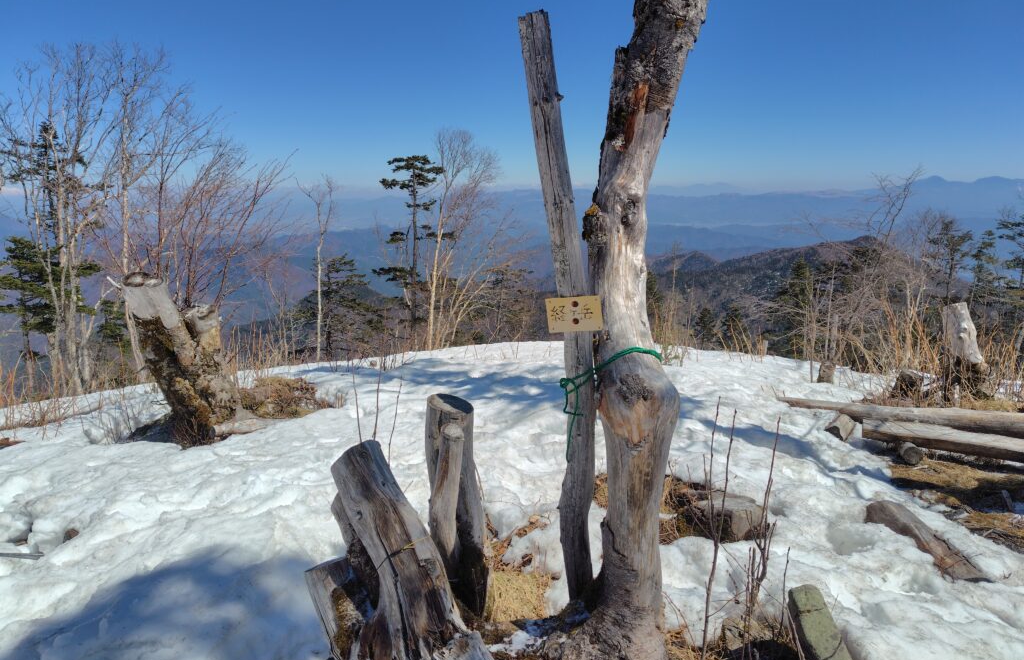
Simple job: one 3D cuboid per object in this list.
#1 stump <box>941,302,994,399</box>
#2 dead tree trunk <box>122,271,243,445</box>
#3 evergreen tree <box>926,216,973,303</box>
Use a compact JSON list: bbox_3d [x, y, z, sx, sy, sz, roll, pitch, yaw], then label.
[{"bbox_3d":[3.542,0.166,5.303,0.334,0.770,0.360,8,15,34],"label":"stump"},{"bbox_3d":[-2.025,0.184,4.181,0.627,1.103,0.550,-6,13,-26],"label":"dead tree trunk"},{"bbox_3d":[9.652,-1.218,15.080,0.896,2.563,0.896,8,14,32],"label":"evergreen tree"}]

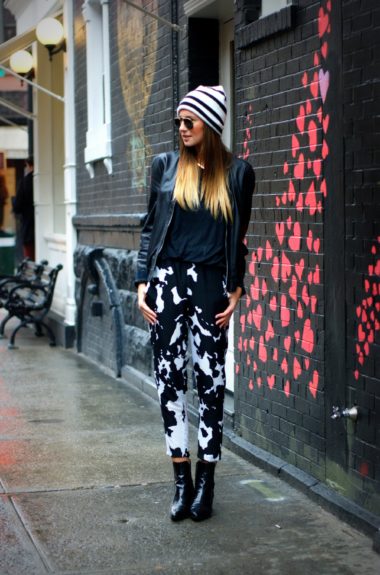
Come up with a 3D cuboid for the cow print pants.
[{"bbox_3d":[-0.010,0.294,4.880,0.335,0.830,0.250,0,4,7],"label":"cow print pants"}]

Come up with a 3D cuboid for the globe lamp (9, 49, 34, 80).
[{"bbox_3d":[-1.806,-2.384,12.800,0.270,0.340,0.260,-2,4,-16],"label":"globe lamp"}]

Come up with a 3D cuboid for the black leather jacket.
[{"bbox_3d":[0.018,-0.265,4.830,0.475,0.570,0.270,0,4,7],"label":"black leather jacket"}]

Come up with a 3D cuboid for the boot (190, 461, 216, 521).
[{"bbox_3d":[0.055,0.824,4.895,0.090,0.200,0.245,0,4,13],"label":"boot"}]

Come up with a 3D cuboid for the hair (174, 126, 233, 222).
[{"bbox_3d":[0.050,-0.459,4.770,0.225,0.400,0.230,1,5,30],"label":"hair"}]

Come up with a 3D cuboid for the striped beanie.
[{"bbox_3d":[0.046,-0.713,4.810,0.190,0.195,0.220,3,-8,45],"label":"striped beanie"}]

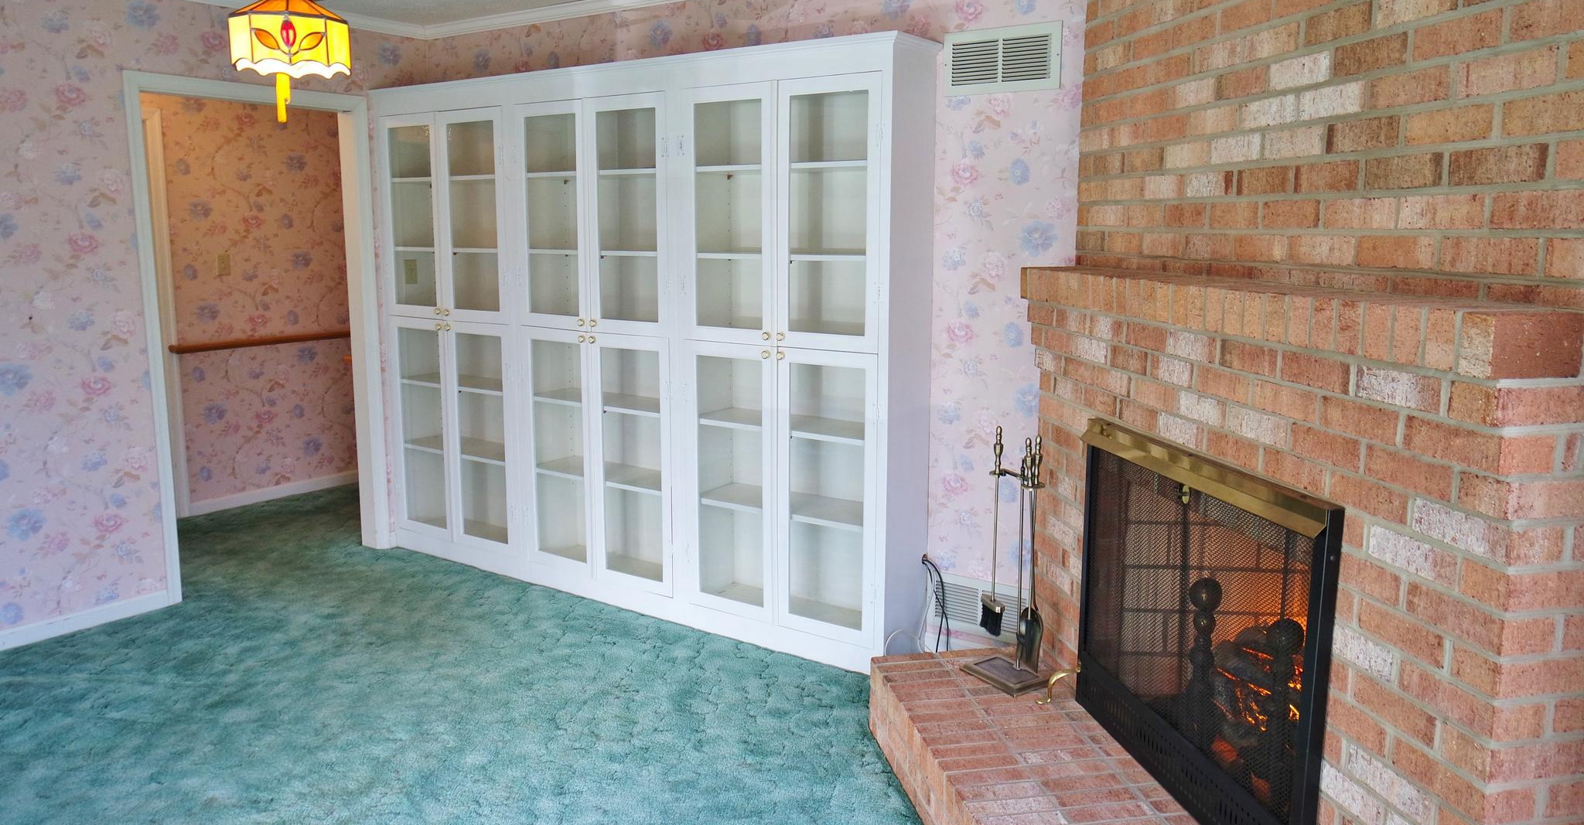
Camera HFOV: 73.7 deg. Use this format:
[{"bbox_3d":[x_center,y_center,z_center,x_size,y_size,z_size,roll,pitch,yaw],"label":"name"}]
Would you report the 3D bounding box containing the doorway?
[{"bbox_3d":[-2.288,-0.331,4.602,0.140,2.114,1.031,7,12,34],"label":"doorway"}]

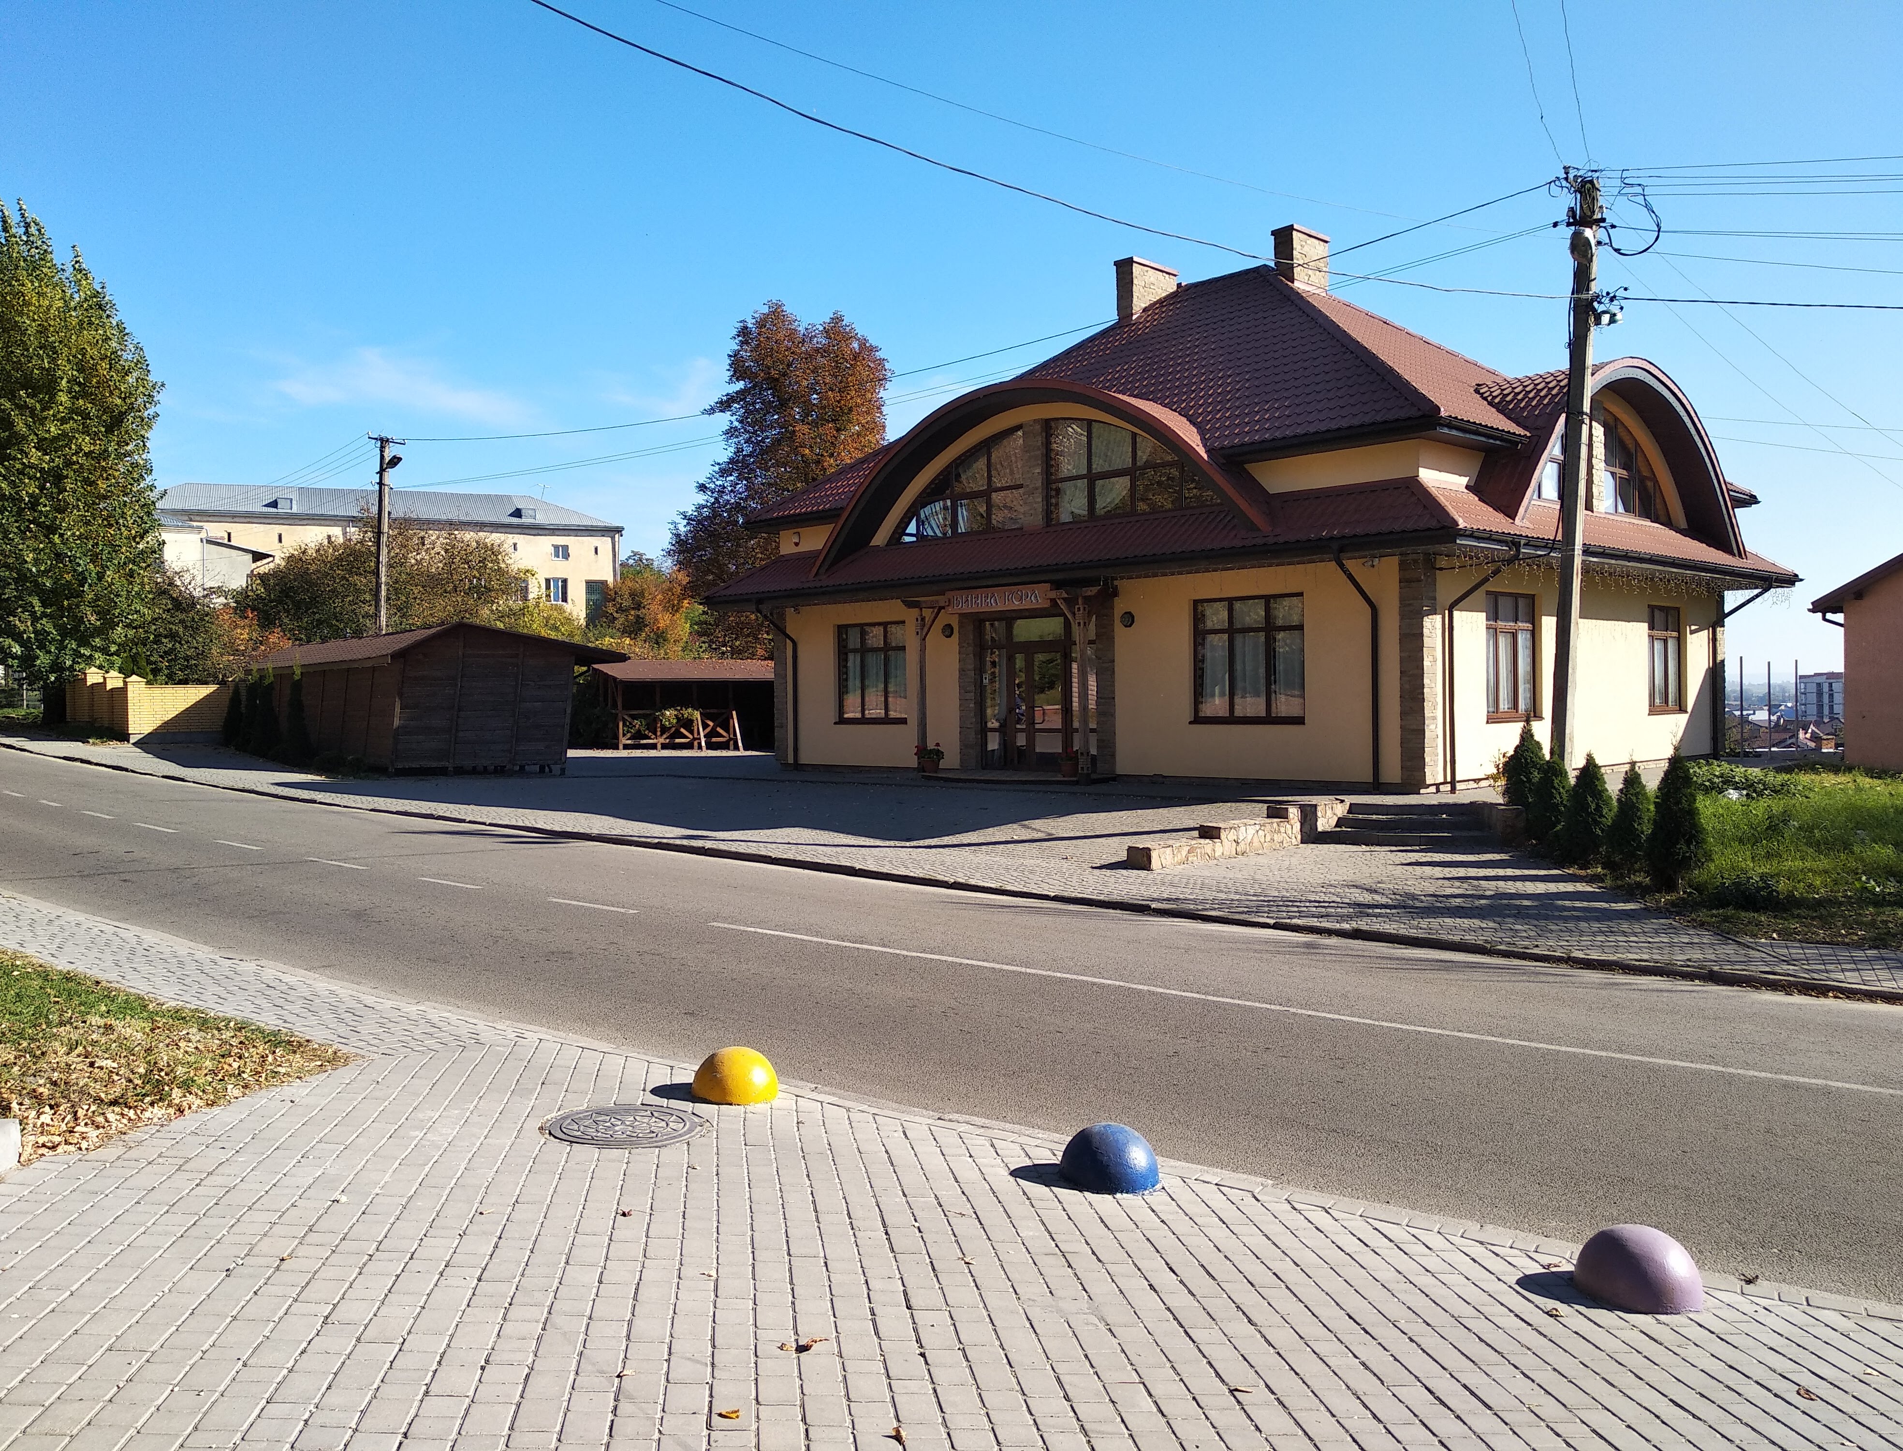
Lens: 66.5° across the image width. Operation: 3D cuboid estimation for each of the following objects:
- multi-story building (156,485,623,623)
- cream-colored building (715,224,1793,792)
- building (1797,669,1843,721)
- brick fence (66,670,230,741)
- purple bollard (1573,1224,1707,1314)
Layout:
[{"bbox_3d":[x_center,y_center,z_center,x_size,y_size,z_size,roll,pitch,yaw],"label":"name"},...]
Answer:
[{"bbox_3d":[-38.400,-10.696,95.000,31.000,9.700,10.800,-2,1,-27],"label":"multi-story building"},{"bbox_3d":[5.662,-4.434,29.225,14.270,10.470,16.510,-2,2,-44],"label":"cream-colored building"},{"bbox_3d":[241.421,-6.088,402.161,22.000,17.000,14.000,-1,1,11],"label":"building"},{"bbox_3d":[-22.000,-0.645,39.800,2.800,2.100,8.800,-2,2,-40],"label":"brick fence"},{"bbox_3d":[2.462,1.907,5.188,0.415,0.226,0.415,4,-1,0],"label":"purple bollard"}]

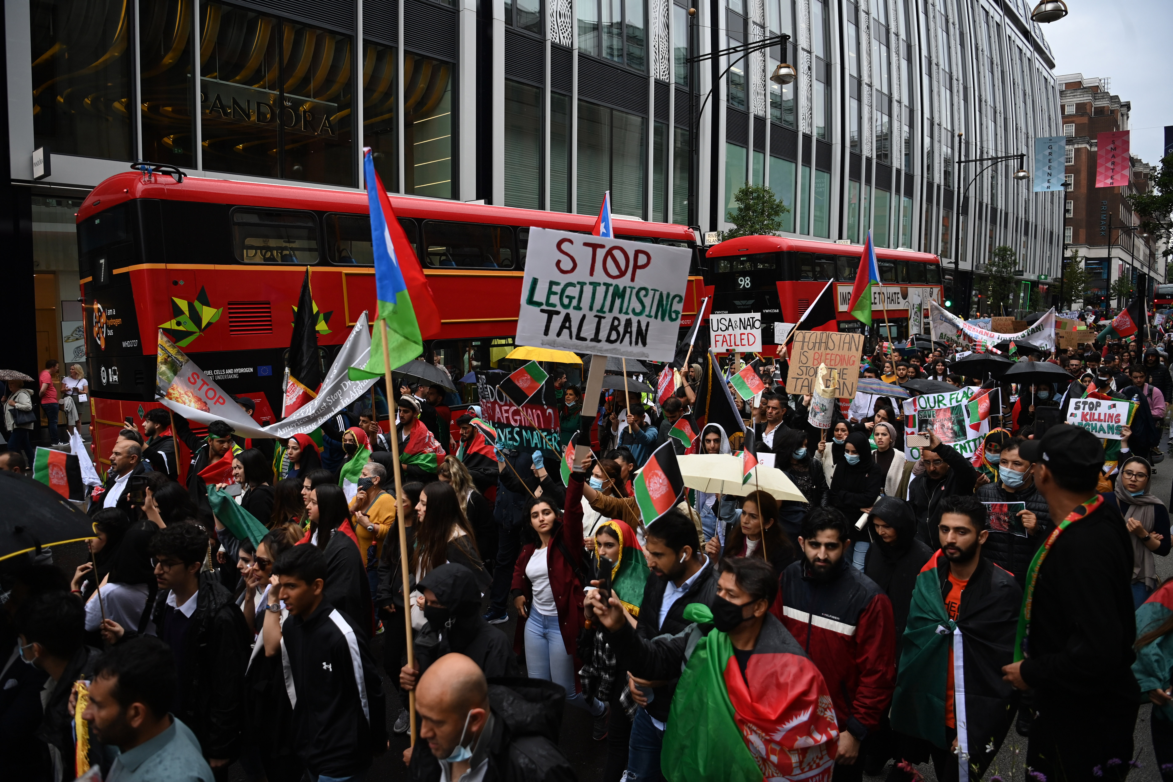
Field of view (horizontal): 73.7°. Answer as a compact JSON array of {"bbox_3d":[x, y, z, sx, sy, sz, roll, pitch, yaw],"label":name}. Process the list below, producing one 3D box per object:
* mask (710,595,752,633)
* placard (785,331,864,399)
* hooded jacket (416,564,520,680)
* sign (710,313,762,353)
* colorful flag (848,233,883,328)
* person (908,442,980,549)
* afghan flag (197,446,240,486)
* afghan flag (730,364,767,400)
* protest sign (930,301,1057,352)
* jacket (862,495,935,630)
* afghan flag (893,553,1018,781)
[{"bbox_3d":[0.437,0.675,2.370,0.105,0.120,0.140,-6,8,-32],"label":"mask"},{"bbox_3d":[2.290,-0.246,7.500,0.680,0.610,0.030,7,1,16],"label":"placard"},{"bbox_3d":[-0.436,1.022,2.850,0.380,0.800,0.480,-2,4,-33],"label":"hooded jacket"},{"bbox_3d":[1.681,-0.650,8.800,0.570,0.430,0.030,-2,3,16],"label":"sign"},{"bbox_3d":[3.984,-1.615,11.200,0.500,1.330,0.280,0,5,20],"label":"colorful flag"},{"bbox_3d":[2.299,0.722,5.050,0.520,0.800,0.400,3,4,38],"label":"person"},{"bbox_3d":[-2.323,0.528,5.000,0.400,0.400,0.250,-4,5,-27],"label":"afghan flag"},{"bbox_3d":[1.382,-0.079,6.700,0.310,0.225,0.060,-36,3,9],"label":"afghan flag"},{"bbox_3d":[8.175,-1.297,15.800,2.300,1.000,0.200,5,7,43],"label":"protest sign"},{"bbox_3d":[1.521,0.918,3.800,0.450,0.800,0.330,3,4,38],"label":"jacket"},{"bbox_3d":[1.510,1.133,3.200,0.500,0.930,0.360,3,6,37],"label":"afghan flag"}]

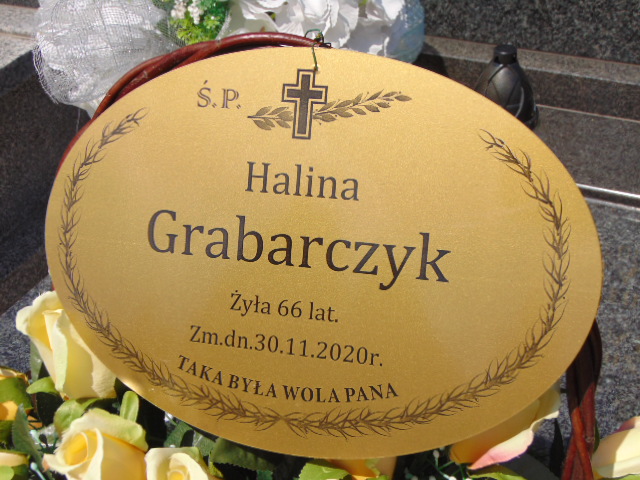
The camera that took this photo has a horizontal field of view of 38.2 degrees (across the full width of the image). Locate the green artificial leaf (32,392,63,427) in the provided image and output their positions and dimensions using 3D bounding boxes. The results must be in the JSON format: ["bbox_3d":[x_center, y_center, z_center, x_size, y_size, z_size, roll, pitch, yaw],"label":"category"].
[{"bbox_3d":[-0.159,0.099,0.540,0.018,0.019,0.012,-14,35,-2],"label":"green artificial leaf"}]

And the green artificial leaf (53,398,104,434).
[{"bbox_3d":[-0.139,0.101,0.530,0.029,0.019,0.015,-15,35,-4],"label":"green artificial leaf"}]

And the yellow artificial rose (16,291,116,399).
[{"bbox_3d":[-0.148,0.061,0.545,0.056,0.066,0.055,-17,26,13],"label":"yellow artificial rose"}]

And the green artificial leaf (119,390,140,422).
[{"bbox_3d":[-0.111,0.096,0.535,0.012,0.019,0.008,-5,22,-4],"label":"green artificial leaf"}]

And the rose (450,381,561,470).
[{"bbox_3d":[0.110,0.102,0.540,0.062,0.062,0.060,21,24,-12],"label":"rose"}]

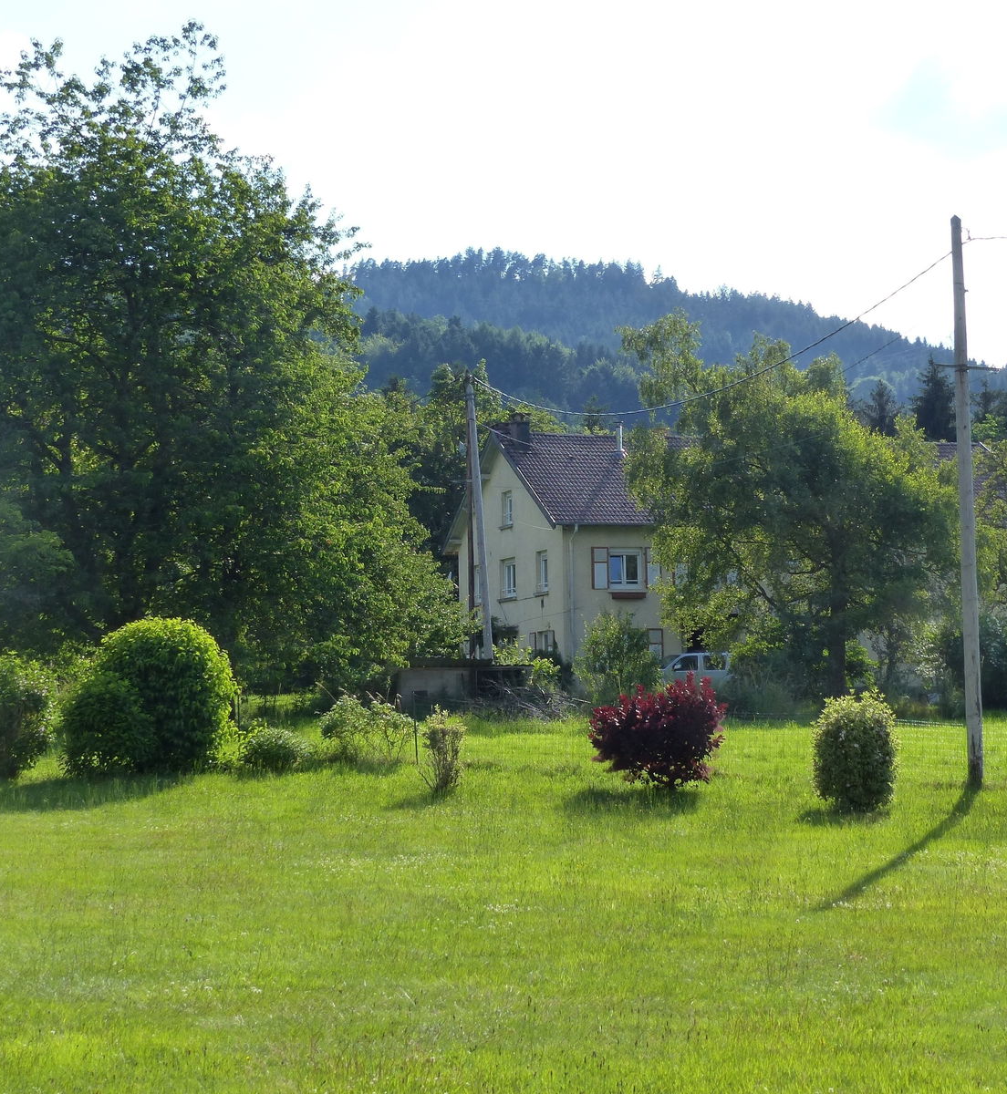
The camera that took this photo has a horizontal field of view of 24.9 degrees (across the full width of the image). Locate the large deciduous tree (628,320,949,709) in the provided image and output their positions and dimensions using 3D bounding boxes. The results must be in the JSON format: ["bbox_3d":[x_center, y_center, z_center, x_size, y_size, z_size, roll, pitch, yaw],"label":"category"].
[{"bbox_3d":[8.296,-1.107,66.000,9.400,11.400,8.600,-1,-4,0],"label":"large deciduous tree"}]

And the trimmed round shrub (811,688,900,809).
[{"bbox_3d":[4.364,2.519,28.200,1.059,1.519,1.000,-1,-4,9],"label":"trimmed round shrub"}]

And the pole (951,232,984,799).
[{"bbox_3d":[6.176,-0.655,30.300,0.250,7.633,0.230,-2,-4,12],"label":"pole"}]

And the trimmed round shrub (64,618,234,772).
[{"bbox_3d":[-5.938,2.512,38.000,2.900,2.650,2.600,-1,-4,0],"label":"trimmed round shrub"}]

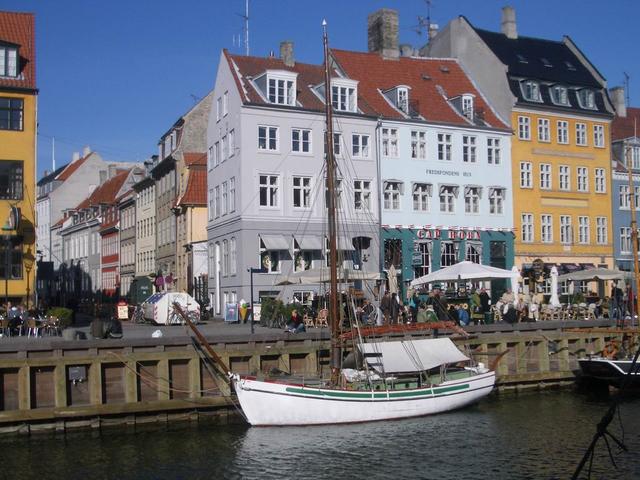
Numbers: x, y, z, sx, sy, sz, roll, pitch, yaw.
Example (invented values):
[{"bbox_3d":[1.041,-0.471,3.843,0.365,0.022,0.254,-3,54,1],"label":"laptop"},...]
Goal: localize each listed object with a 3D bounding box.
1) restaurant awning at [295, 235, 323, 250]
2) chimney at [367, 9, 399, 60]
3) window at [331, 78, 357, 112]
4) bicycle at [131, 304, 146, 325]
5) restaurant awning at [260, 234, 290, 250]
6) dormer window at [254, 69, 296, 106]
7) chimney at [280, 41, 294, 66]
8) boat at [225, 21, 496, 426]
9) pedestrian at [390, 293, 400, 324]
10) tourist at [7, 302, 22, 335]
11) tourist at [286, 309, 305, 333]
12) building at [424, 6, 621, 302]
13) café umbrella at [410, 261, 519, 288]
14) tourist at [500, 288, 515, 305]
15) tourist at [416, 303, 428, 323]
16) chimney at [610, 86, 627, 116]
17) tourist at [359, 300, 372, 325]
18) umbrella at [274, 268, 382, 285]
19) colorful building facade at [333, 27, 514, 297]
[{"bbox_3d":[-0.722,0.160,57.231,1.620,0.950,0.920,1,-4,-31],"label":"restaurant awning"},{"bbox_3d":[4.740,-14.786,66.830,1.400,3.800,2.000,1,-4,-31],"label":"chimney"},{"bbox_3d":[1.181,-9.682,61.390,2.100,2.080,2.100,1,-4,-31],"label":"window"},{"bbox_3d":[-10.418,4.276,52.000,0.580,1.080,1.720,-2,-4,15],"label":"bicycle"},{"bbox_3d":[-2.758,0.166,56.007,1.620,0.950,0.920,1,-4,-31],"label":"restaurant awning"},{"bbox_3d":[-2.954,-9.623,58.960,2.100,2.080,2.200,1,-4,-31],"label":"dormer window"},{"bbox_3d":[-2.239,-12.889,63.331,0.620,1.740,0.880,1,-4,-31],"label":"chimney"},{"bbox_3d":[1.942,-0.855,37.787,13.308,16.451,3.400,1,-4,-29],"label":"boat"},{"bbox_3d":[3.783,3.504,46.000,0.500,1.690,0.400,-2,-4,15],"label":"pedestrian"},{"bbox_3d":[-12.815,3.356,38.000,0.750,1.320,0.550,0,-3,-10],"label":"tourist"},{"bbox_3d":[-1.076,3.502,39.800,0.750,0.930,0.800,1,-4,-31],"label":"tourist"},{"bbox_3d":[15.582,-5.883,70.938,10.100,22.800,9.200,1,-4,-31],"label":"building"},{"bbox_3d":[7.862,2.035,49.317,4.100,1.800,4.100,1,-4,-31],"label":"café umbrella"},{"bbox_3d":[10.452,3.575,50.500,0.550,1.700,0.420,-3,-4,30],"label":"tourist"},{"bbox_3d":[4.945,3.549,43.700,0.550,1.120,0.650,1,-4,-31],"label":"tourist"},{"bbox_3d":[25.715,-11.747,78.513,1.200,2.600,0.900,1,-4,-31],"label":"chimney"},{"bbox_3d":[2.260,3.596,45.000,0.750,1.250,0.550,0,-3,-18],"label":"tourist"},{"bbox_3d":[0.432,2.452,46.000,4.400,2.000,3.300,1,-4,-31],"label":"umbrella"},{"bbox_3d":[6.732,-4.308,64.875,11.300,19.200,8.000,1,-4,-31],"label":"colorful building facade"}]

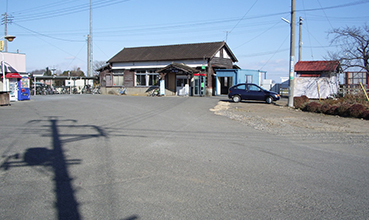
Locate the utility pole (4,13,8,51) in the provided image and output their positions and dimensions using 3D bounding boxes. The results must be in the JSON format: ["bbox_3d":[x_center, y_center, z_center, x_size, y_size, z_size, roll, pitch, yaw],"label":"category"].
[{"bbox_3d":[-21.800,-6.945,45.613,0.280,10.100,0.280,0,4,0],"label":"utility pole"}]

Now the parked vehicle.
[{"bbox_3d":[5.184,-1.241,27.483,3.820,1.390,1.660,2,5,23],"label":"parked vehicle"}]

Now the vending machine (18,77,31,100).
[{"bbox_3d":[-12.833,-1.637,29.861,0.620,1.830,0.840,4,6,41],"label":"vending machine"}]

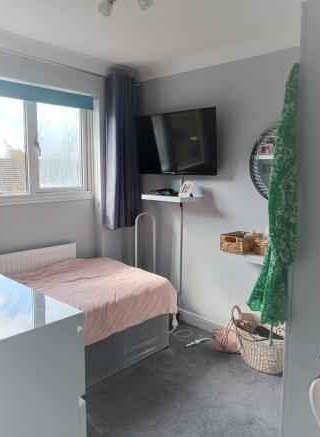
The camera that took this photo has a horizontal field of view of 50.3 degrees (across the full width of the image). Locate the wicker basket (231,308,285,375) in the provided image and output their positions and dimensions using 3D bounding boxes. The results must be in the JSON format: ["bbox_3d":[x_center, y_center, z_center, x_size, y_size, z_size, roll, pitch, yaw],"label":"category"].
[{"bbox_3d":[0.750,0.894,2.408,0.370,0.380,0.370,9,12,43],"label":"wicker basket"}]

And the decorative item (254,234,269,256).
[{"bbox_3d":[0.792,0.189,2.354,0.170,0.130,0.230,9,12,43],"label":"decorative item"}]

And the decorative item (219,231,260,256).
[{"bbox_3d":[0.597,0.175,2.538,0.185,0.130,0.235,9,12,43],"label":"decorative item"}]

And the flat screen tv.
[{"bbox_3d":[0.110,-0.634,2.915,0.900,0.520,0.060,9,19,43],"label":"flat screen tv"}]

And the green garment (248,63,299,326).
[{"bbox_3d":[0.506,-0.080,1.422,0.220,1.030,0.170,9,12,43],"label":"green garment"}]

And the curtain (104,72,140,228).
[{"bbox_3d":[-0.330,-0.584,3.122,0.140,1.360,0.400,9,12,43],"label":"curtain"}]

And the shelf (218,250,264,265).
[{"bbox_3d":[0.738,0.284,2.430,0.620,0.050,0.260,9,12,43],"label":"shelf"}]

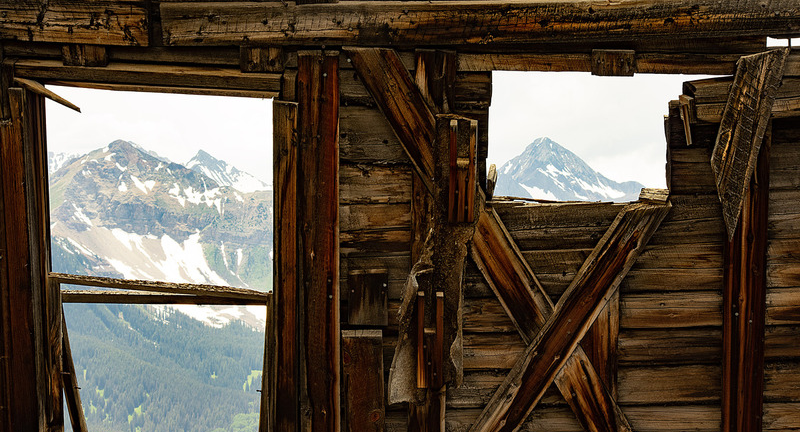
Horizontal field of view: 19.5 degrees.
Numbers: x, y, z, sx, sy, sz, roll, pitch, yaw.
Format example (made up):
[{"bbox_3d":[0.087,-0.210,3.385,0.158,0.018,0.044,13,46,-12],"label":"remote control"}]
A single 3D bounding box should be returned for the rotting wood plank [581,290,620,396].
[{"bbox_3d":[0.772,0.493,9.016,0.147,0.445,0.045,1,7,0],"label":"rotting wood plank"}]

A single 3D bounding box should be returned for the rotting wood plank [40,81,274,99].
[{"bbox_3d":[-0.927,-0.482,8.945,0.898,0.031,0.060,2,6,0],"label":"rotting wood plank"}]

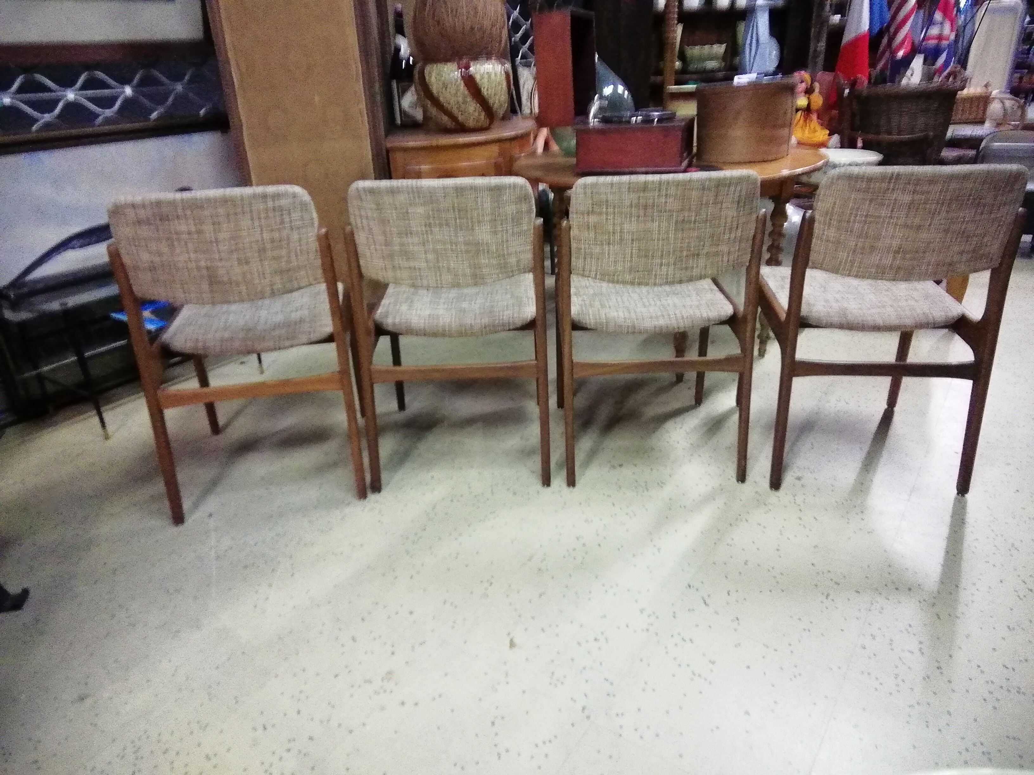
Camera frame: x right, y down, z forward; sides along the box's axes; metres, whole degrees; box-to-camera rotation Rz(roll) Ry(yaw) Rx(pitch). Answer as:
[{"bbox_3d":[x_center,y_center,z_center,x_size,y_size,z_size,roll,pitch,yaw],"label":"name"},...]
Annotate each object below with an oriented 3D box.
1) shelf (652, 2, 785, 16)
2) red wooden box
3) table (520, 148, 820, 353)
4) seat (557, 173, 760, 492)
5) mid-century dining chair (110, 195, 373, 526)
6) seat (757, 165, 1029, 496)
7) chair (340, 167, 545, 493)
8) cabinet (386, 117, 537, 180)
[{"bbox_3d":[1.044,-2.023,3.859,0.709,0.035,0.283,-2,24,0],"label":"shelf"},{"bbox_3d":[0.354,-0.751,2.200,0.323,0.136,0.288,3,25,11],"label":"red wooden box"},{"bbox_3d":[0.509,-0.431,2.521,1.010,0.722,1.010,-2,24,0],"label":"table"},{"bbox_3d":[0.351,-0.207,1.944,0.491,0.803,0.540,-2,24,1],"label":"seat"},{"bbox_3d":[-0.686,-0.101,1.916,0.489,0.707,0.528,-6,25,-9],"label":"mid-century dining chair"},{"bbox_3d":[0.906,-0.200,1.883,0.491,0.803,0.540,0,25,6],"label":"seat"},{"bbox_3d":[-0.162,-0.195,1.963,0.491,0.803,0.540,-2,24,1],"label":"chair"},{"bbox_3d":[-0.194,-0.663,3.023,0.596,0.778,0.626,-3,24,-3],"label":"cabinet"}]

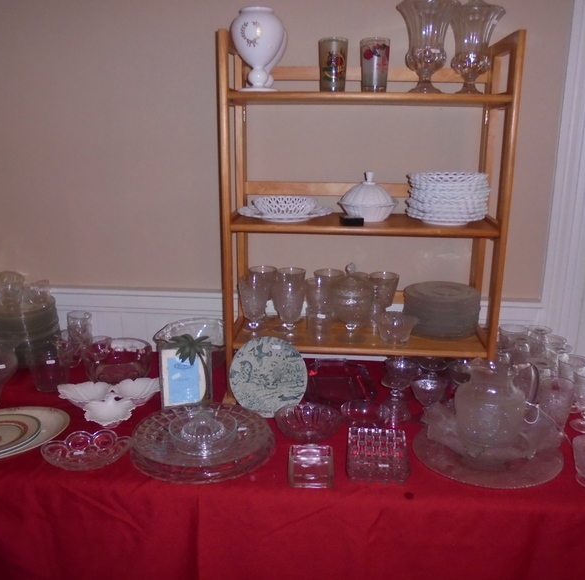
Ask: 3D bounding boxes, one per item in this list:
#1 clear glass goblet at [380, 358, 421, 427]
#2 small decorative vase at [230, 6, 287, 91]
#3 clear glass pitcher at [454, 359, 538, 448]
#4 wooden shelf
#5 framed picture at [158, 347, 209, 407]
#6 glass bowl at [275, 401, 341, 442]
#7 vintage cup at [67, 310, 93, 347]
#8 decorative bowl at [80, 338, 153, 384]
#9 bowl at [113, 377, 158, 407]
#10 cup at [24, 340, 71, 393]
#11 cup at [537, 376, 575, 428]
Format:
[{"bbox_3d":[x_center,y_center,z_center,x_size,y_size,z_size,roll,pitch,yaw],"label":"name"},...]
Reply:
[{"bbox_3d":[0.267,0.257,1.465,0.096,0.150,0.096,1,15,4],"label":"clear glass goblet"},{"bbox_3d":[-0.086,-0.580,1.425,0.136,0.198,0.136,3,15,9],"label":"small decorative vase"},{"bbox_3d":[0.455,0.259,1.316,0.188,0.165,0.152,0,15,0],"label":"clear glass pitcher"},{"bbox_3d":[0.183,-0.170,1.558,0.700,0.934,0.257,1,15,4],"label":"wooden shelf"},{"bbox_3d":[-0.282,0.221,1.540,0.137,0.178,0.032,-2,8,-10],"label":"framed picture"},{"bbox_3d":[0.039,0.326,1.400,0.162,0.046,0.162,0,15,0],"label":"glass bowl"},{"bbox_3d":[-0.671,0.129,1.835,0.078,0.105,0.078,1,14,4],"label":"vintage cup"},{"bbox_3d":[-0.520,0.216,1.729,0.203,0.087,0.203,0,15,0],"label":"decorative bowl"},{"bbox_3d":[-0.419,0.280,1.568,0.142,0.046,0.122,-8,16,-30],"label":"bowl"},{"bbox_3d":[-0.689,0.218,1.646,0.120,0.122,0.120,1,15,4],"label":"cup"},{"bbox_3d":[0.645,0.283,1.441,0.087,0.117,0.087,1,15,4],"label":"cup"}]

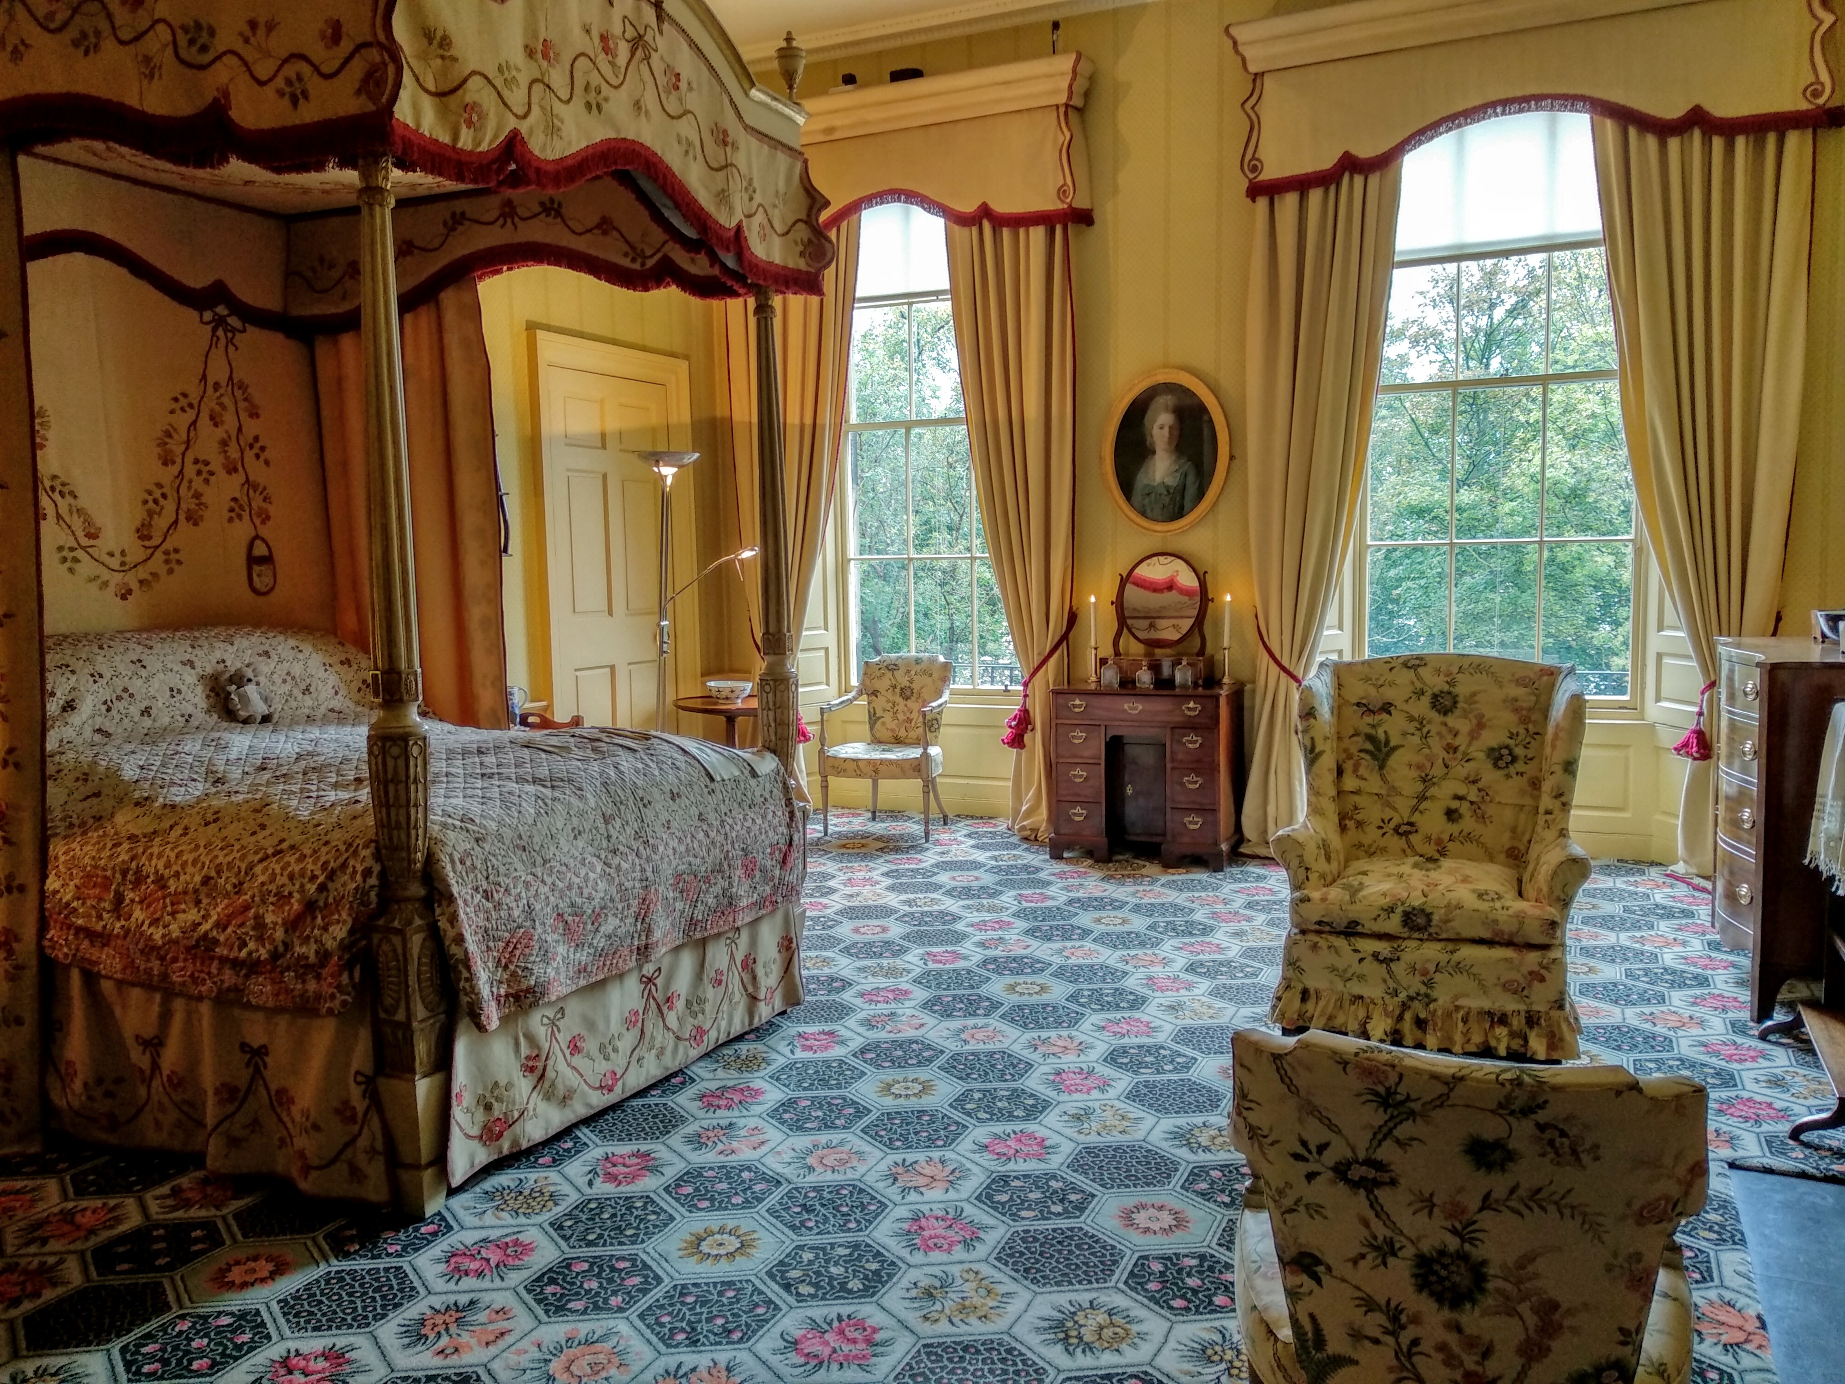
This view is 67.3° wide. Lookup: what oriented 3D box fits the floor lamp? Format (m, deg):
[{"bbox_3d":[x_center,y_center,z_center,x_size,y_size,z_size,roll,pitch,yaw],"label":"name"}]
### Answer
[{"bbox_3d":[-1.120,-0.109,6.301,0.276,1.921,0.276,1,6,24],"label":"floor lamp"}]

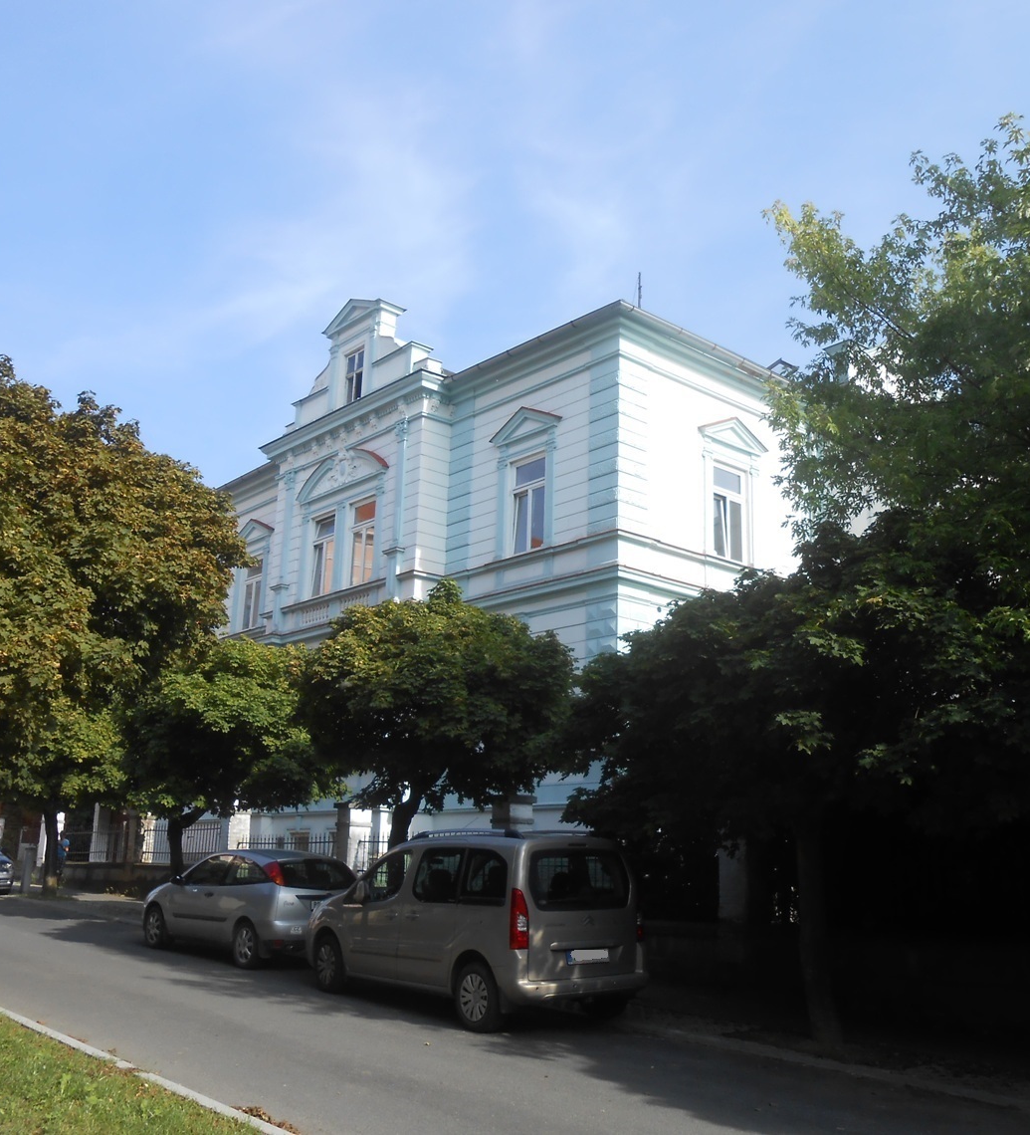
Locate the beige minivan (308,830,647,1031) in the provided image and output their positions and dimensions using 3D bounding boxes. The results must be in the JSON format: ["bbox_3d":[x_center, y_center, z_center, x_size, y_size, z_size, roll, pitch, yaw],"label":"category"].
[{"bbox_3d":[-0.605,3.768,12.246,1.810,1.820,4.380,13,-17,-38],"label":"beige minivan"}]

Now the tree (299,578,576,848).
[{"bbox_3d":[-1.189,2.758,16.075,4.100,5.300,4.100,14,-19,-38],"label":"tree"}]

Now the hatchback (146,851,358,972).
[{"bbox_3d":[-3.749,4.762,16.143,1.700,1.430,4.150,14,-17,-40],"label":"hatchback"}]

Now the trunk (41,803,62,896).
[{"bbox_3d":[-10.391,6.289,25.531,0.360,2.100,0.360,14,-19,-38],"label":"trunk"}]

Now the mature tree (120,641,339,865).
[{"bbox_3d":[-5.534,3.895,21.401,4.200,5.200,4.100,14,-19,-38],"label":"mature tree"}]

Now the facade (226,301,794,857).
[{"bbox_3d":[0.183,1.600,30.151,11.800,14.300,16.200,14,-19,-39],"label":"facade"}]

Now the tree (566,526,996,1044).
[{"bbox_3d":[2.525,1.823,10.806,4.300,5.000,4.200,14,-19,-38],"label":"tree"}]

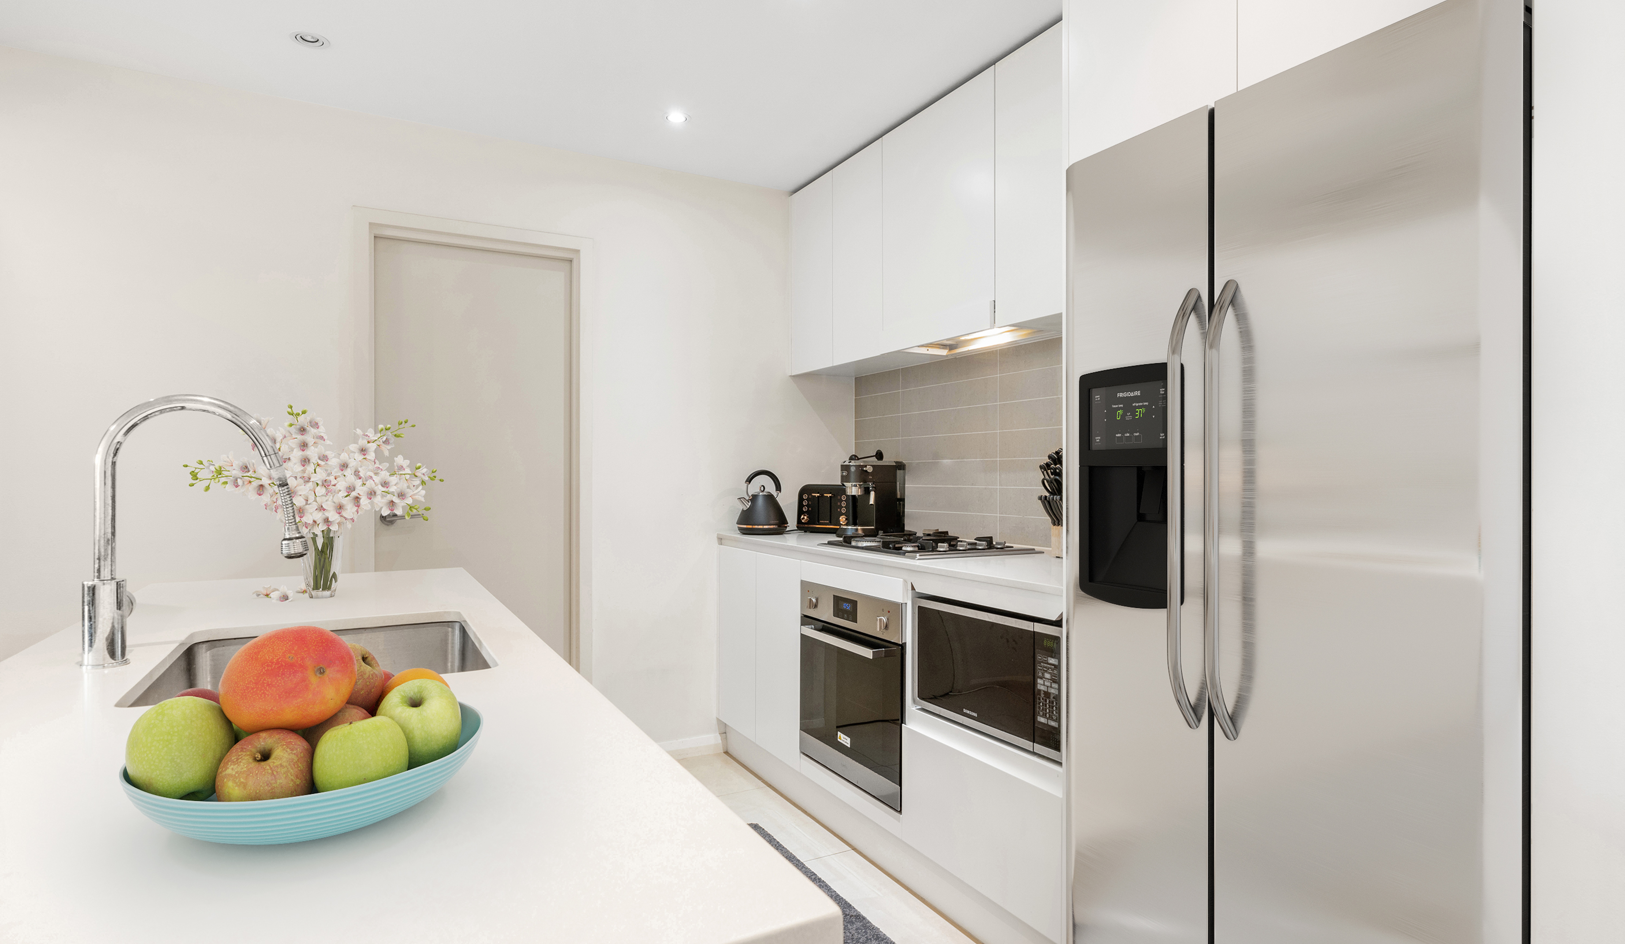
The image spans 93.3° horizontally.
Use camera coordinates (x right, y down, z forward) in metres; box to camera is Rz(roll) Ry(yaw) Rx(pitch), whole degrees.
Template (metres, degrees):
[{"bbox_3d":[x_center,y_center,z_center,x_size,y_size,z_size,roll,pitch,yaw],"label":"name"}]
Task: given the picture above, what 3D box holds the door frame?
[{"bbox_3d":[-1.215,0.157,2.790,0.800,2.085,0.120,0,0,-28],"label":"door frame"}]

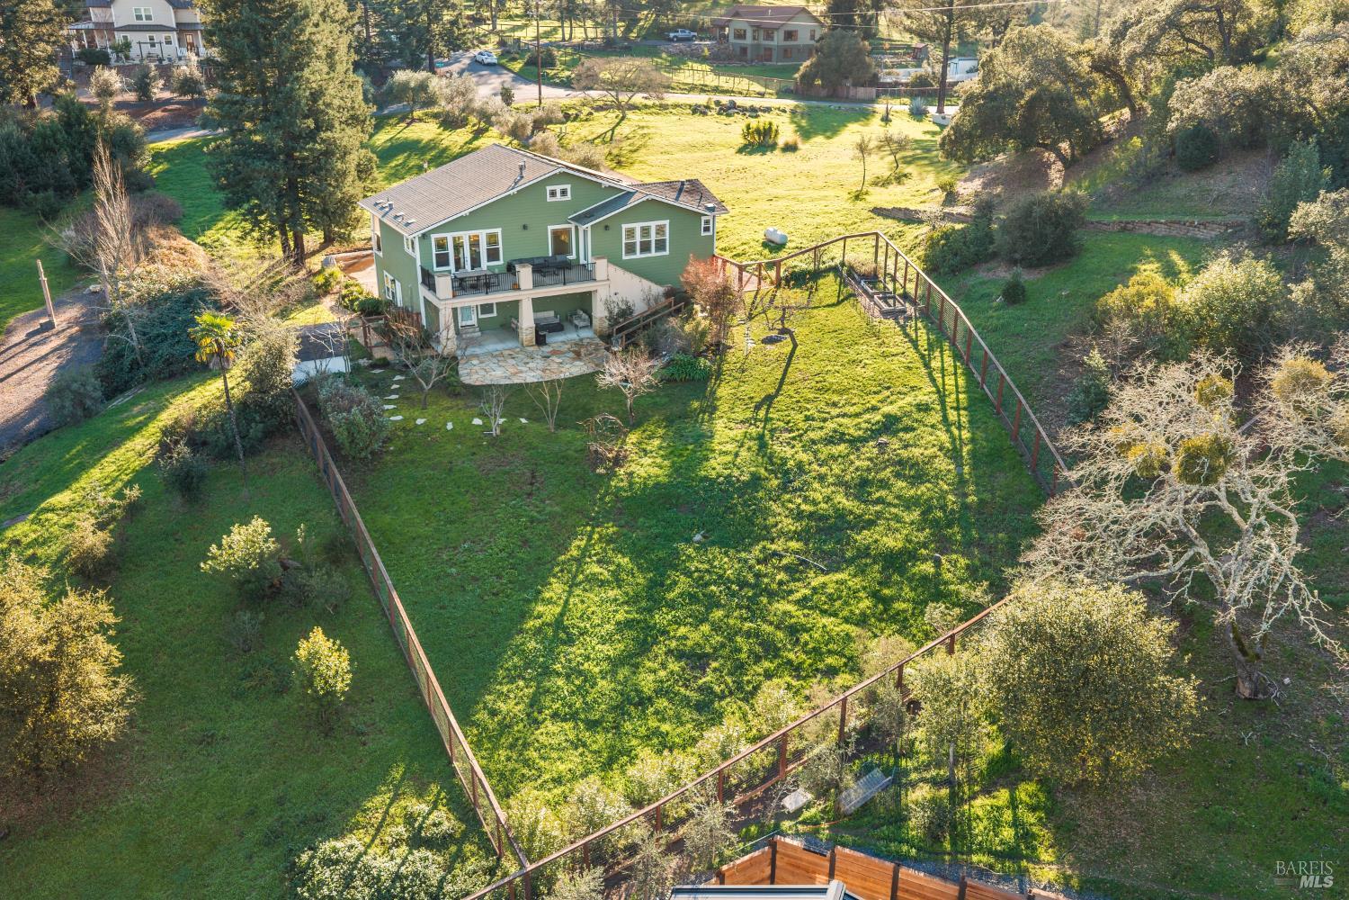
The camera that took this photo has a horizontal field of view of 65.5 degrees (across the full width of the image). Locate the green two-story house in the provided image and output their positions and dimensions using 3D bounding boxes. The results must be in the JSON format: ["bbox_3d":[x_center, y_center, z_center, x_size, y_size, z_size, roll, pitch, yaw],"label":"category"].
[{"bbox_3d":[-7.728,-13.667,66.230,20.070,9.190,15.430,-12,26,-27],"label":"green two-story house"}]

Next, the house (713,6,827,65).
[{"bbox_3d":[15.288,-67.878,171.000,10.700,8.600,15.000,-21,31,-40],"label":"house"}]

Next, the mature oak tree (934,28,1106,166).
[{"bbox_3d":[28.522,-28.845,86.064,13.020,10.790,12.080,8,24,16],"label":"mature oak tree"}]

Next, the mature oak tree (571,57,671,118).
[{"bbox_3d":[-6.035,-41.879,120.752,11.400,6.300,10.800,1,23,0],"label":"mature oak tree"}]

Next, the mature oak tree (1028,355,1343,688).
[{"bbox_3d":[16.421,2.669,34.699,9.700,11.000,9.400,1,23,0],"label":"mature oak tree"}]

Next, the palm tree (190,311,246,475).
[{"bbox_3d":[-19.080,-2.181,45.225,2.300,7.630,2.300,-10,26,-23],"label":"palm tree"}]

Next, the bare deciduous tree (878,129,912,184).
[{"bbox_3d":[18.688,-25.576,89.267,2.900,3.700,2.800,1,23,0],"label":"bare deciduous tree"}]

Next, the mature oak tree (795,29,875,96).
[{"bbox_3d":[21.472,-51.717,140.367,10.390,8.470,9.540,4,24,7],"label":"mature oak tree"}]

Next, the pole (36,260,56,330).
[{"bbox_3d":[-42.112,-10.326,70.294,0.400,4.730,0.400,-13,27,-29],"label":"pole"}]

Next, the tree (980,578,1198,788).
[{"bbox_3d":[12.978,7.395,33.000,6.400,6.700,6.200,1,23,0],"label":"tree"}]

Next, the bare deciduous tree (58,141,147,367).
[{"bbox_3d":[-33.179,-11.148,60.926,4.600,13.000,4.200,1,23,0],"label":"bare deciduous tree"}]

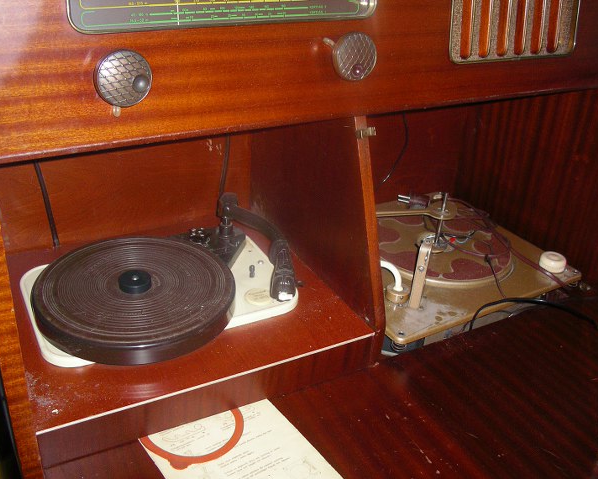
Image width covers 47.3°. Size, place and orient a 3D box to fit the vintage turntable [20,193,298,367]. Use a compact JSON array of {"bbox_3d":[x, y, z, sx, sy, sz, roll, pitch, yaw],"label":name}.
[{"bbox_3d":[-0.166,0.039,0.850,0.323,0.099,0.256,-12,34,-29],"label":"vintage turntable"}]

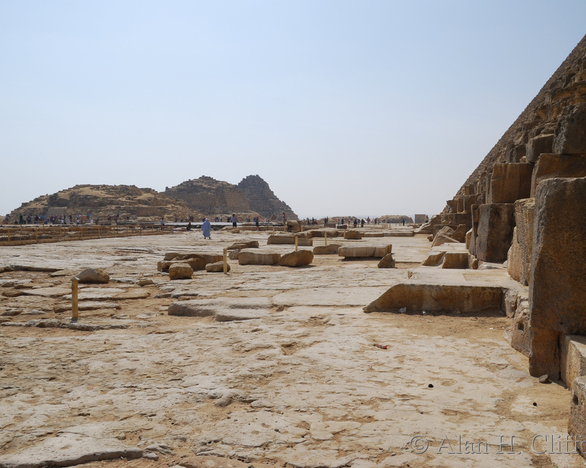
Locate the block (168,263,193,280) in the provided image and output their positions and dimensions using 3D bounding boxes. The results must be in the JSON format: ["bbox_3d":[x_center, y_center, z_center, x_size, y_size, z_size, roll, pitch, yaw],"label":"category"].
[{"bbox_3d":[-3.106,1.025,14.638,0.630,0.400,0.500,0,2,0],"label":"block"}]

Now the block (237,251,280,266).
[{"bbox_3d":[-1.223,0.860,19.188,1.300,0.440,1.200,0,2,14],"label":"block"}]

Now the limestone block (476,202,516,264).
[{"bbox_3d":[5.296,-0.043,13.706,0.850,1.520,1.050,0,2,7],"label":"limestone block"}]

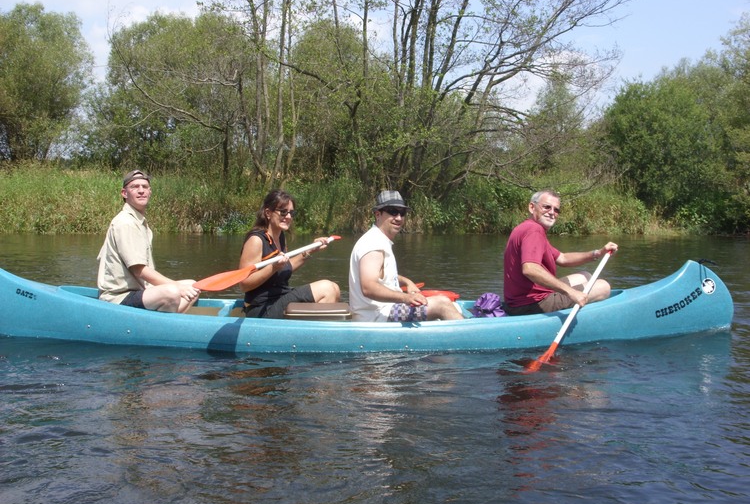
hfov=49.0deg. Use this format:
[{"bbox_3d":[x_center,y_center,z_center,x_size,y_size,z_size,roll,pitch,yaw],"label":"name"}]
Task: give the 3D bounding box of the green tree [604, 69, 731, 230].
[{"bbox_3d":[8.706,-3.021,24.500,3.800,4.822,3.600,0,4,0],"label":"green tree"}]

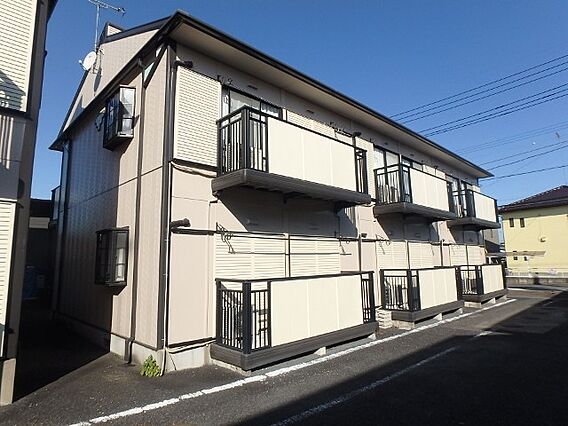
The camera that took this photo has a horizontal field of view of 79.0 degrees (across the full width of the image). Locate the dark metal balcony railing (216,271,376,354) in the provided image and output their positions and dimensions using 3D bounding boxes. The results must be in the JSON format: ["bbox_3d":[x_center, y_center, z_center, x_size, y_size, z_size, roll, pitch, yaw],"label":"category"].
[{"bbox_3d":[0.422,1.777,6.782,3.610,1.085,0.876,7,-11,-44],"label":"dark metal balcony railing"}]

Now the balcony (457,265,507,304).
[{"bbox_3d":[8.120,2.770,14.115,3.636,1.289,0.905,7,-11,-44],"label":"balcony"}]

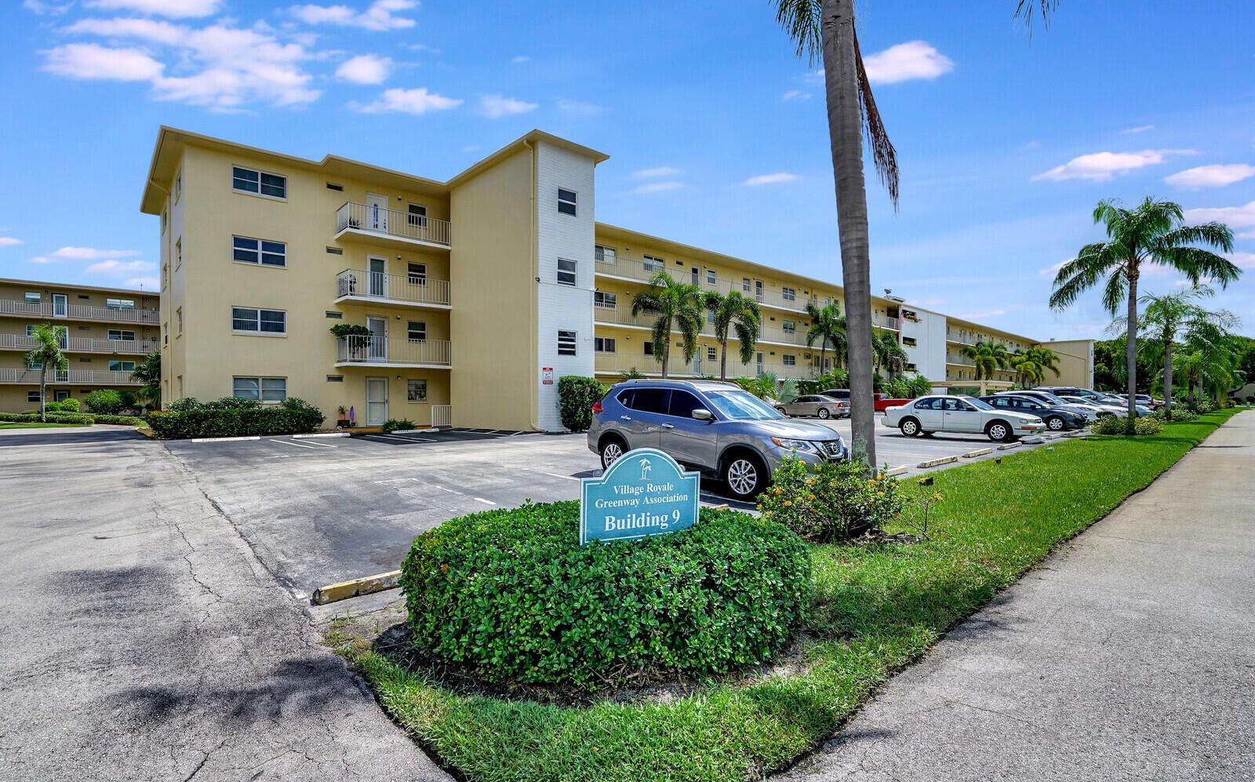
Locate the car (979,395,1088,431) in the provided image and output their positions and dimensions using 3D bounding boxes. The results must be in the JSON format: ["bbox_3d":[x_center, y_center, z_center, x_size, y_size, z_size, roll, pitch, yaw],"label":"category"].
[{"bbox_3d":[17.700,0.935,24.792,1.800,1.470,4.320,0,-1,-38],"label":"car"}]

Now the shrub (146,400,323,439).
[{"bbox_3d":[-14.200,0.910,20.400,5.200,1.350,1.600,0,0,-43],"label":"shrub"}]

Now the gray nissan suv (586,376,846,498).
[{"bbox_3d":[1.290,0.647,9.004,1.840,1.730,4.690,0,-1,-40],"label":"gray nissan suv"}]

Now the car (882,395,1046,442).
[{"bbox_3d":[11.050,0.860,18.600,1.780,1.420,4.770,0,0,-40],"label":"car"}]

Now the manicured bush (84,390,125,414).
[{"bbox_3d":[-40.369,0.810,42.994,2.500,2.050,2.200,1,-1,-42],"label":"manicured bush"}]

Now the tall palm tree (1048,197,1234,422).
[{"bbox_3d":[19.350,-2.910,21.200,5.400,9.000,5.400,0,0,-41],"label":"tall palm tree"}]

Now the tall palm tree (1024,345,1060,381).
[{"bbox_3d":[61.652,-2.218,83.025,4.500,8.900,4.500,1,-1,-42],"label":"tall palm tree"}]

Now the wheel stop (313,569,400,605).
[{"bbox_3d":[-1.500,1.475,4.700,1.980,0.115,0.165,0,0,-41],"label":"wheel stop"}]

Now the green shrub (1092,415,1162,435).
[{"bbox_3d":[18.700,1.200,20.900,2.200,0.750,2.100,0,0,-41],"label":"green shrub"}]

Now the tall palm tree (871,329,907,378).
[{"bbox_3d":[23.306,-1.832,50.520,3.900,7.500,3.900,1,-1,-42],"label":"tall palm tree"}]

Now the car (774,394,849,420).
[{"bbox_3d":[11.200,1.037,34.392,1.790,1.450,4.870,0,-1,-41],"label":"car"}]

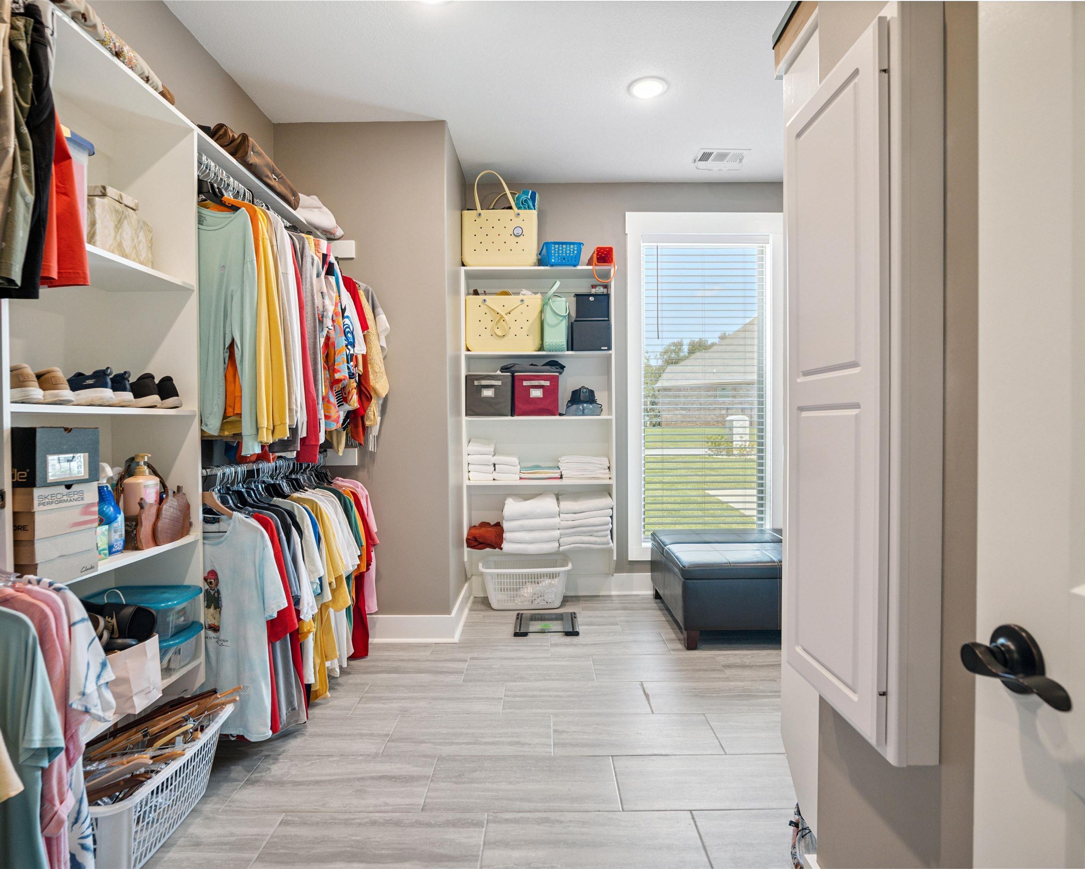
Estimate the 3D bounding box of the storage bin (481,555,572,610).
[{"bbox_3d":[-0.106,0.946,3.685,0.575,0.285,0.370,0,1,-3],"label":"storage bin"}]

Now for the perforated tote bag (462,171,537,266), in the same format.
[{"bbox_3d":[-0.262,-1.336,3.704,0.475,0.590,0.230,0,1,0],"label":"perforated tote bag"}]

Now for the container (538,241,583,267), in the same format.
[{"bbox_3d":[0.128,-1.117,3.713,0.250,0.155,0.250,-1,1,-7],"label":"container"}]

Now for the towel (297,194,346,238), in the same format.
[{"bbox_3d":[-1.143,-1.092,2.850,0.280,0.165,0.330,0,1,0],"label":"towel"}]

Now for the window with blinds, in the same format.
[{"bbox_3d":[1.087,-0.293,3.873,0.840,2.000,0.090,0,1,0],"label":"window with blinds"}]

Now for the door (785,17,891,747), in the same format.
[{"bbox_3d":[0.553,-0.081,1.128,0.022,1.205,0.355,0,1,0],"label":"door"}]

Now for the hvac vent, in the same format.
[{"bbox_3d":[1.065,-1.635,3.451,0.300,0.045,0.200,0,1,0],"label":"hvac vent"}]

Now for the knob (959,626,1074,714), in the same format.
[{"bbox_3d":[0.477,0.237,0.587,0.062,0.072,0.135,0,1,0],"label":"knob"}]

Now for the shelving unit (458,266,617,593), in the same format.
[{"bbox_3d":[-0.016,-0.016,3.736,0.960,2.060,0.270,0,1,0],"label":"shelving unit"}]

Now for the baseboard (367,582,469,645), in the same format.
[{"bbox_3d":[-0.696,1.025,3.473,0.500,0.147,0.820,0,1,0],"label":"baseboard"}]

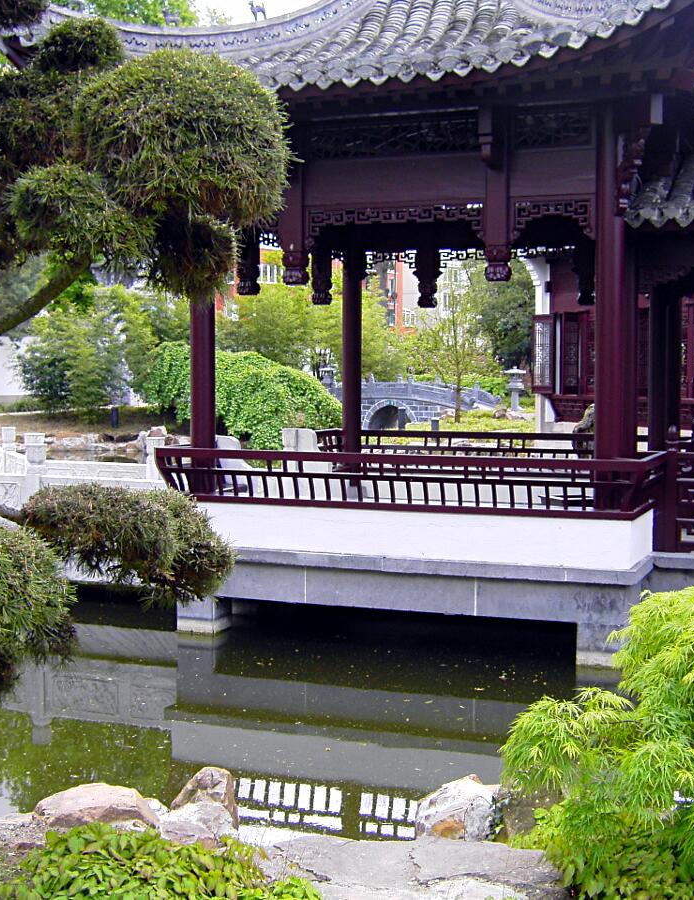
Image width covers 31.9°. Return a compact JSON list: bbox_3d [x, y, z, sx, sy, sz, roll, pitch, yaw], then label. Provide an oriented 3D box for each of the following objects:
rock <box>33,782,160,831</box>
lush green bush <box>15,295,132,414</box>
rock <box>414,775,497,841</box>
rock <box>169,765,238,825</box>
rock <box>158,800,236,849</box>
[{"bbox_3d":[-1.397,2.007,6.779,0.690,0.240,0.414,0,5,0],"label":"rock"},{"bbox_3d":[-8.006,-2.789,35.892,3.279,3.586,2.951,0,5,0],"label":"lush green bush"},{"bbox_3d":[0.593,1.958,6.645,0.455,0.323,0.387,0,5,0],"label":"rock"},{"bbox_3d":[-0.803,1.974,6.897,0.381,0.348,0.324,0,5,0],"label":"rock"},{"bbox_3d":[-0.806,2.024,6.509,0.411,0.240,0.370,0,5,0],"label":"rock"}]

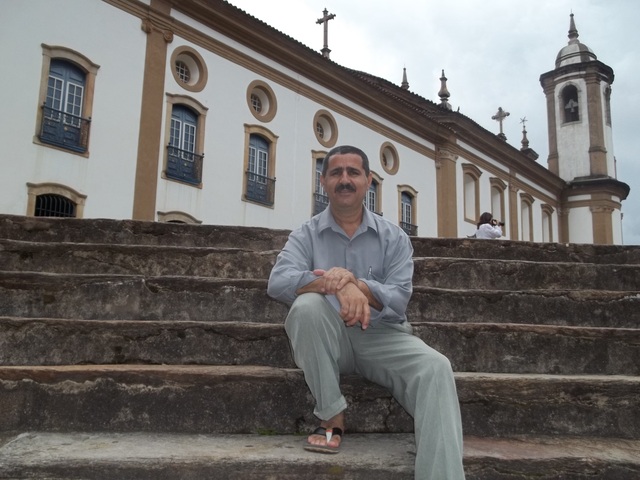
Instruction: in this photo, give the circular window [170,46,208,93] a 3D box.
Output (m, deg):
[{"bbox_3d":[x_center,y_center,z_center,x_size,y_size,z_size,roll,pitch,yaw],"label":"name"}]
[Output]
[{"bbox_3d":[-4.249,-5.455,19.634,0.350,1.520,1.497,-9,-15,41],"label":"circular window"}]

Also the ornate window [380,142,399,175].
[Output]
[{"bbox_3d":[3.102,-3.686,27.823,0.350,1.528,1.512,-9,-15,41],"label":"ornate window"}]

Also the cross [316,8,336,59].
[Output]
[{"bbox_3d":[0.394,-12.660,37.326,1.400,3.303,0.420,-9,-15,41],"label":"cross"}]

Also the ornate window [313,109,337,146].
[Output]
[{"bbox_3d":[0.174,-4.550,25.295,0.350,1.560,1.560,-9,-15,41],"label":"ornate window"}]

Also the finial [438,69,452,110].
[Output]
[{"bbox_3d":[7.087,-8.414,34.529,0.780,2.350,0.780,1,-11,0],"label":"finial"}]

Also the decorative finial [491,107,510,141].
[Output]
[{"bbox_3d":[16.817,-10.836,56.750,1.500,3.200,0.450,-9,-15,41],"label":"decorative finial"}]

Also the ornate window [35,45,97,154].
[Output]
[{"bbox_3d":[-6.769,-3.734,16.306,0.360,2.858,1.621,-9,-15,41],"label":"ornate window"}]

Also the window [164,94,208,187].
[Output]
[{"bbox_3d":[-4.240,-3.131,19.125,0.360,2.858,1.621,-9,-15,41],"label":"window"}]

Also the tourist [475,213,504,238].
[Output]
[{"bbox_3d":[2.835,0.340,10.119,0.500,1.640,0.500,5,-12,-19],"label":"tourist"}]

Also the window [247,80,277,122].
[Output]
[{"bbox_3d":[-2.199,-5.123,22.672,0.350,1.560,1.560,-9,-15,41],"label":"window"}]

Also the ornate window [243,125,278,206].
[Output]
[{"bbox_3d":[-2.131,-2.627,21.475,0.360,2.858,1.621,-9,-15,41],"label":"ornate window"}]

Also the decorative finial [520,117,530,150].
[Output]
[{"bbox_3d":[17.128,-8.909,51.061,0.720,2.978,0.720,-9,-15,41],"label":"decorative finial"}]

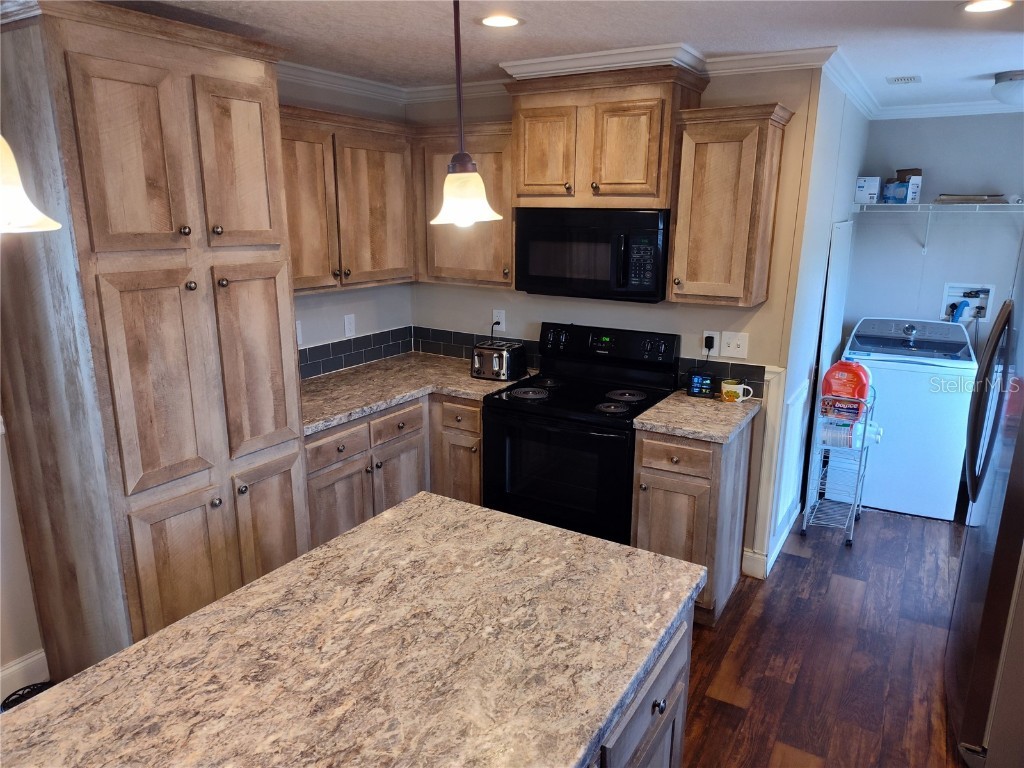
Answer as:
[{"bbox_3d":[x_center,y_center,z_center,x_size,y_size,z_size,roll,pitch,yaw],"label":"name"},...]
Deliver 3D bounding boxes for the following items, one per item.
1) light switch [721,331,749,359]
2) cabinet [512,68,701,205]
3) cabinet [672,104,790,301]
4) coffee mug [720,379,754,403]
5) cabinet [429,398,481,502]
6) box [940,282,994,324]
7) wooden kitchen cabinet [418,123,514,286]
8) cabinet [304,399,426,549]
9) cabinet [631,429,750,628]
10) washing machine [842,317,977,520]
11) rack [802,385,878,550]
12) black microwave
[{"bbox_3d":[1.055,-0.184,3.229,0.120,0.117,0.013,9,16,30],"label":"light switch"},{"bbox_3d":[0.417,-1.108,3.177,0.860,0.562,0.385,9,16,30],"label":"cabinet"},{"bbox_3d":[0.942,-0.762,2.964,0.405,0.792,0.335,9,16,30],"label":"cabinet"},{"bbox_3d":[1.070,0.035,3.204,0.148,0.088,0.100,5,15,18],"label":"coffee mug"},{"bbox_3d":[-0.112,0.426,3.704,0.333,0.882,0.612,9,17,30],"label":"cabinet"},{"bbox_3d":[3.012,-0.543,4.503,0.275,0.235,0.083,9,17,30],"label":"box"},{"bbox_3d":[-0.168,-0.918,3.548,0.602,0.776,0.335,9,17,30],"label":"wooden kitchen cabinet"},{"bbox_3d":[-0.903,0.505,3.378,0.615,0.871,0.875,9,16,30],"label":"cabinet"},{"bbox_3d":[0.838,0.577,3.142,0.364,0.882,0.612,9,17,30],"label":"cabinet"},{"bbox_3d":[2.438,0.184,4.249,0.688,1.070,0.695,8,17,28],"label":"washing machine"},{"bbox_3d":[1.834,0.431,3.809,0.257,0.820,0.410,9,17,30],"label":"rack"},{"bbox_3d":[0.425,-0.635,3.281,0.754,0.392,0.395,9,16,30],"label":"black microwave"}]

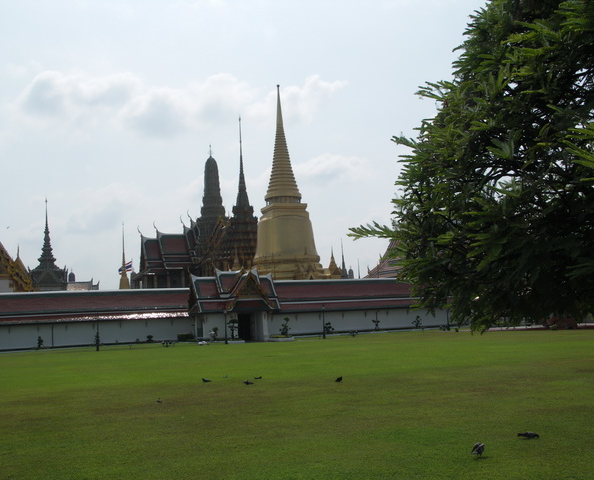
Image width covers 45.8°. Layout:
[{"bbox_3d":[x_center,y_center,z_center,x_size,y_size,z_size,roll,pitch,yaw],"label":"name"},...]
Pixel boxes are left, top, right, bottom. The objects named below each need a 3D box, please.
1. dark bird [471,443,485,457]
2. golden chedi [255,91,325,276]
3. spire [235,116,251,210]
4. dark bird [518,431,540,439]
[{"bbox_3d":[2.114,2.448,8.233,0.130,0.180,0.240,-9,-9,44],"label":"dark bird"},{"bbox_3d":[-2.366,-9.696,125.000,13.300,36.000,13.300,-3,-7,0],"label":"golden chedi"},{"bbox_3d":[-11.429,-15.897,146.000,3.400,20.000,3.400,0,-7,-20],"label":"spire"},{"bbox_3d":[3.049,2.554,9.250,0.290,0.120,0.110,-3,-7,5],"label":"dark bird"}]

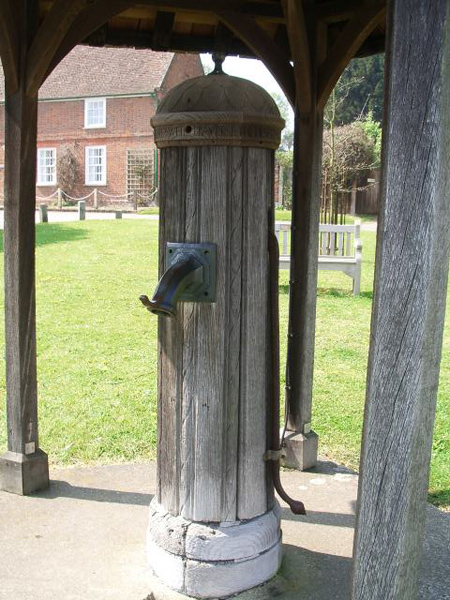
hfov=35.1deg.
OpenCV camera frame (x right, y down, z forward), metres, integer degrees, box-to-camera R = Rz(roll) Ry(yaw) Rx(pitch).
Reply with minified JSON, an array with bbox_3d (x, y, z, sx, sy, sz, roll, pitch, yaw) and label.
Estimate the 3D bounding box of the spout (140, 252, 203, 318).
[{"bbox_3d":[-0.201,-0.053,2.535,0.125,0.215,0.280,6,11,27],"label":"spout"}]

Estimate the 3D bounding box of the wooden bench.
[{"bbox_3d":[0.770,-0.555,8.900,1.800,0.900,0.600,2,10,8],"label":"wooden bench"}]

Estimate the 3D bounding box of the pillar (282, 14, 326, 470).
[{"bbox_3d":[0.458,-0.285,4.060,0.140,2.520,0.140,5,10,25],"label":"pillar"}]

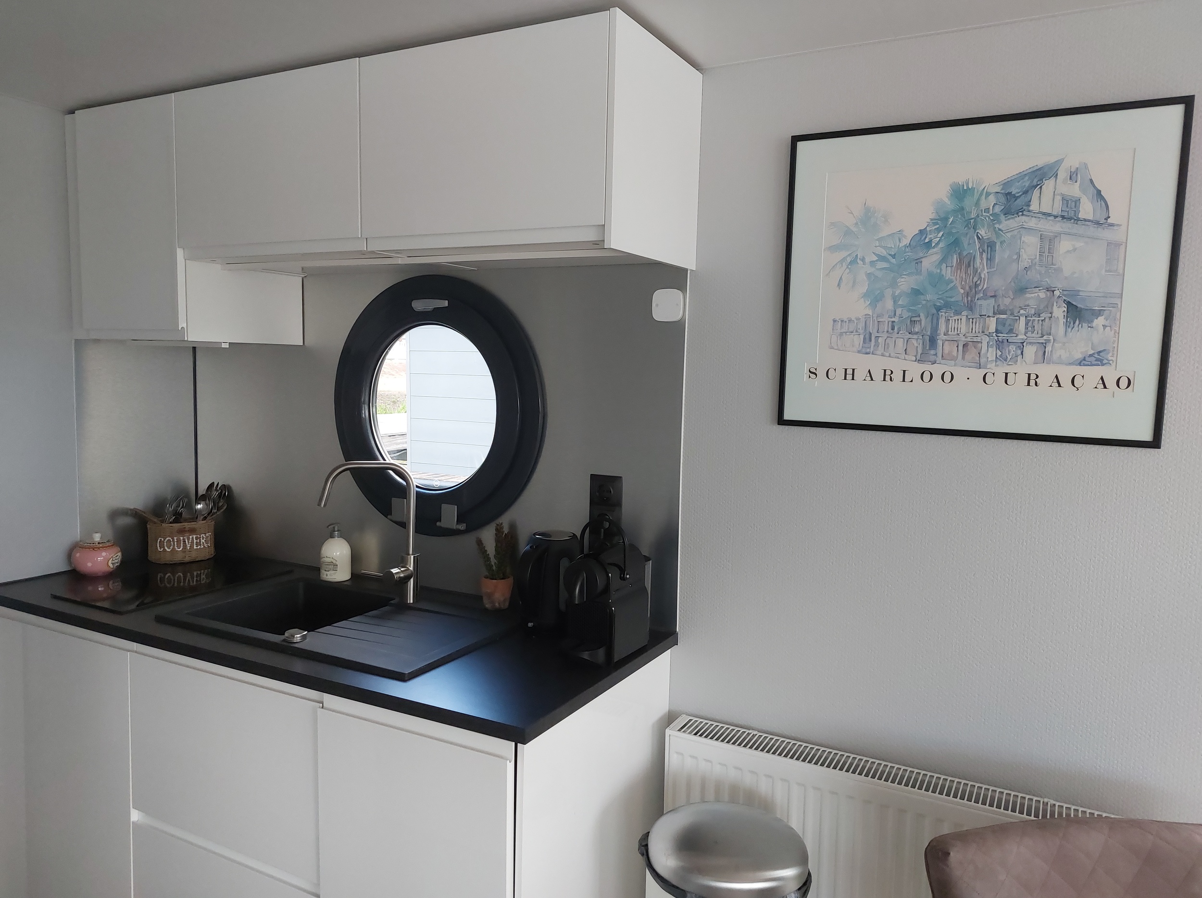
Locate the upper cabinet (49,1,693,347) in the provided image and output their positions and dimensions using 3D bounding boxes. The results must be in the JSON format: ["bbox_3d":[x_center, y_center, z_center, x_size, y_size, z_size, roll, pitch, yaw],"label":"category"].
[{"bbox_3d":[-0.626,-0.573,2.094,1.675,0.613,0.395,4,6,27],"label":"upper cabinet"}]

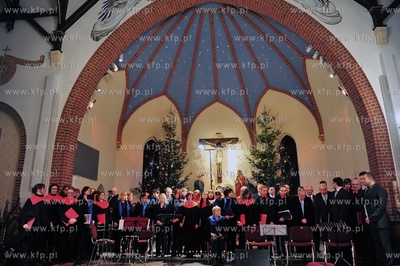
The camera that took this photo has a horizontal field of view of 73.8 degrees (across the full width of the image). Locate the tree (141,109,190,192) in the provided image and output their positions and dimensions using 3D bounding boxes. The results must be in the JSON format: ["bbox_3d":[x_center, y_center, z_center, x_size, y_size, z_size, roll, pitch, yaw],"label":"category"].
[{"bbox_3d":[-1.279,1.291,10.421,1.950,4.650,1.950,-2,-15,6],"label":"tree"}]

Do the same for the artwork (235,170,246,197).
[{"bbox_3d":[1.650,2.109,10.697,0.460,1.200,0.400,-6,-16,21],"label":"artwork"}]

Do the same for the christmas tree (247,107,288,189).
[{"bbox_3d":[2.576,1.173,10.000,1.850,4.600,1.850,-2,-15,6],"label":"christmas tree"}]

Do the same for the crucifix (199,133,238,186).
[{"bbox_3d":[0.855,1.108,11.800,1.770,2.260,0.320,-2,-15,6],"label":"crucifix"}]

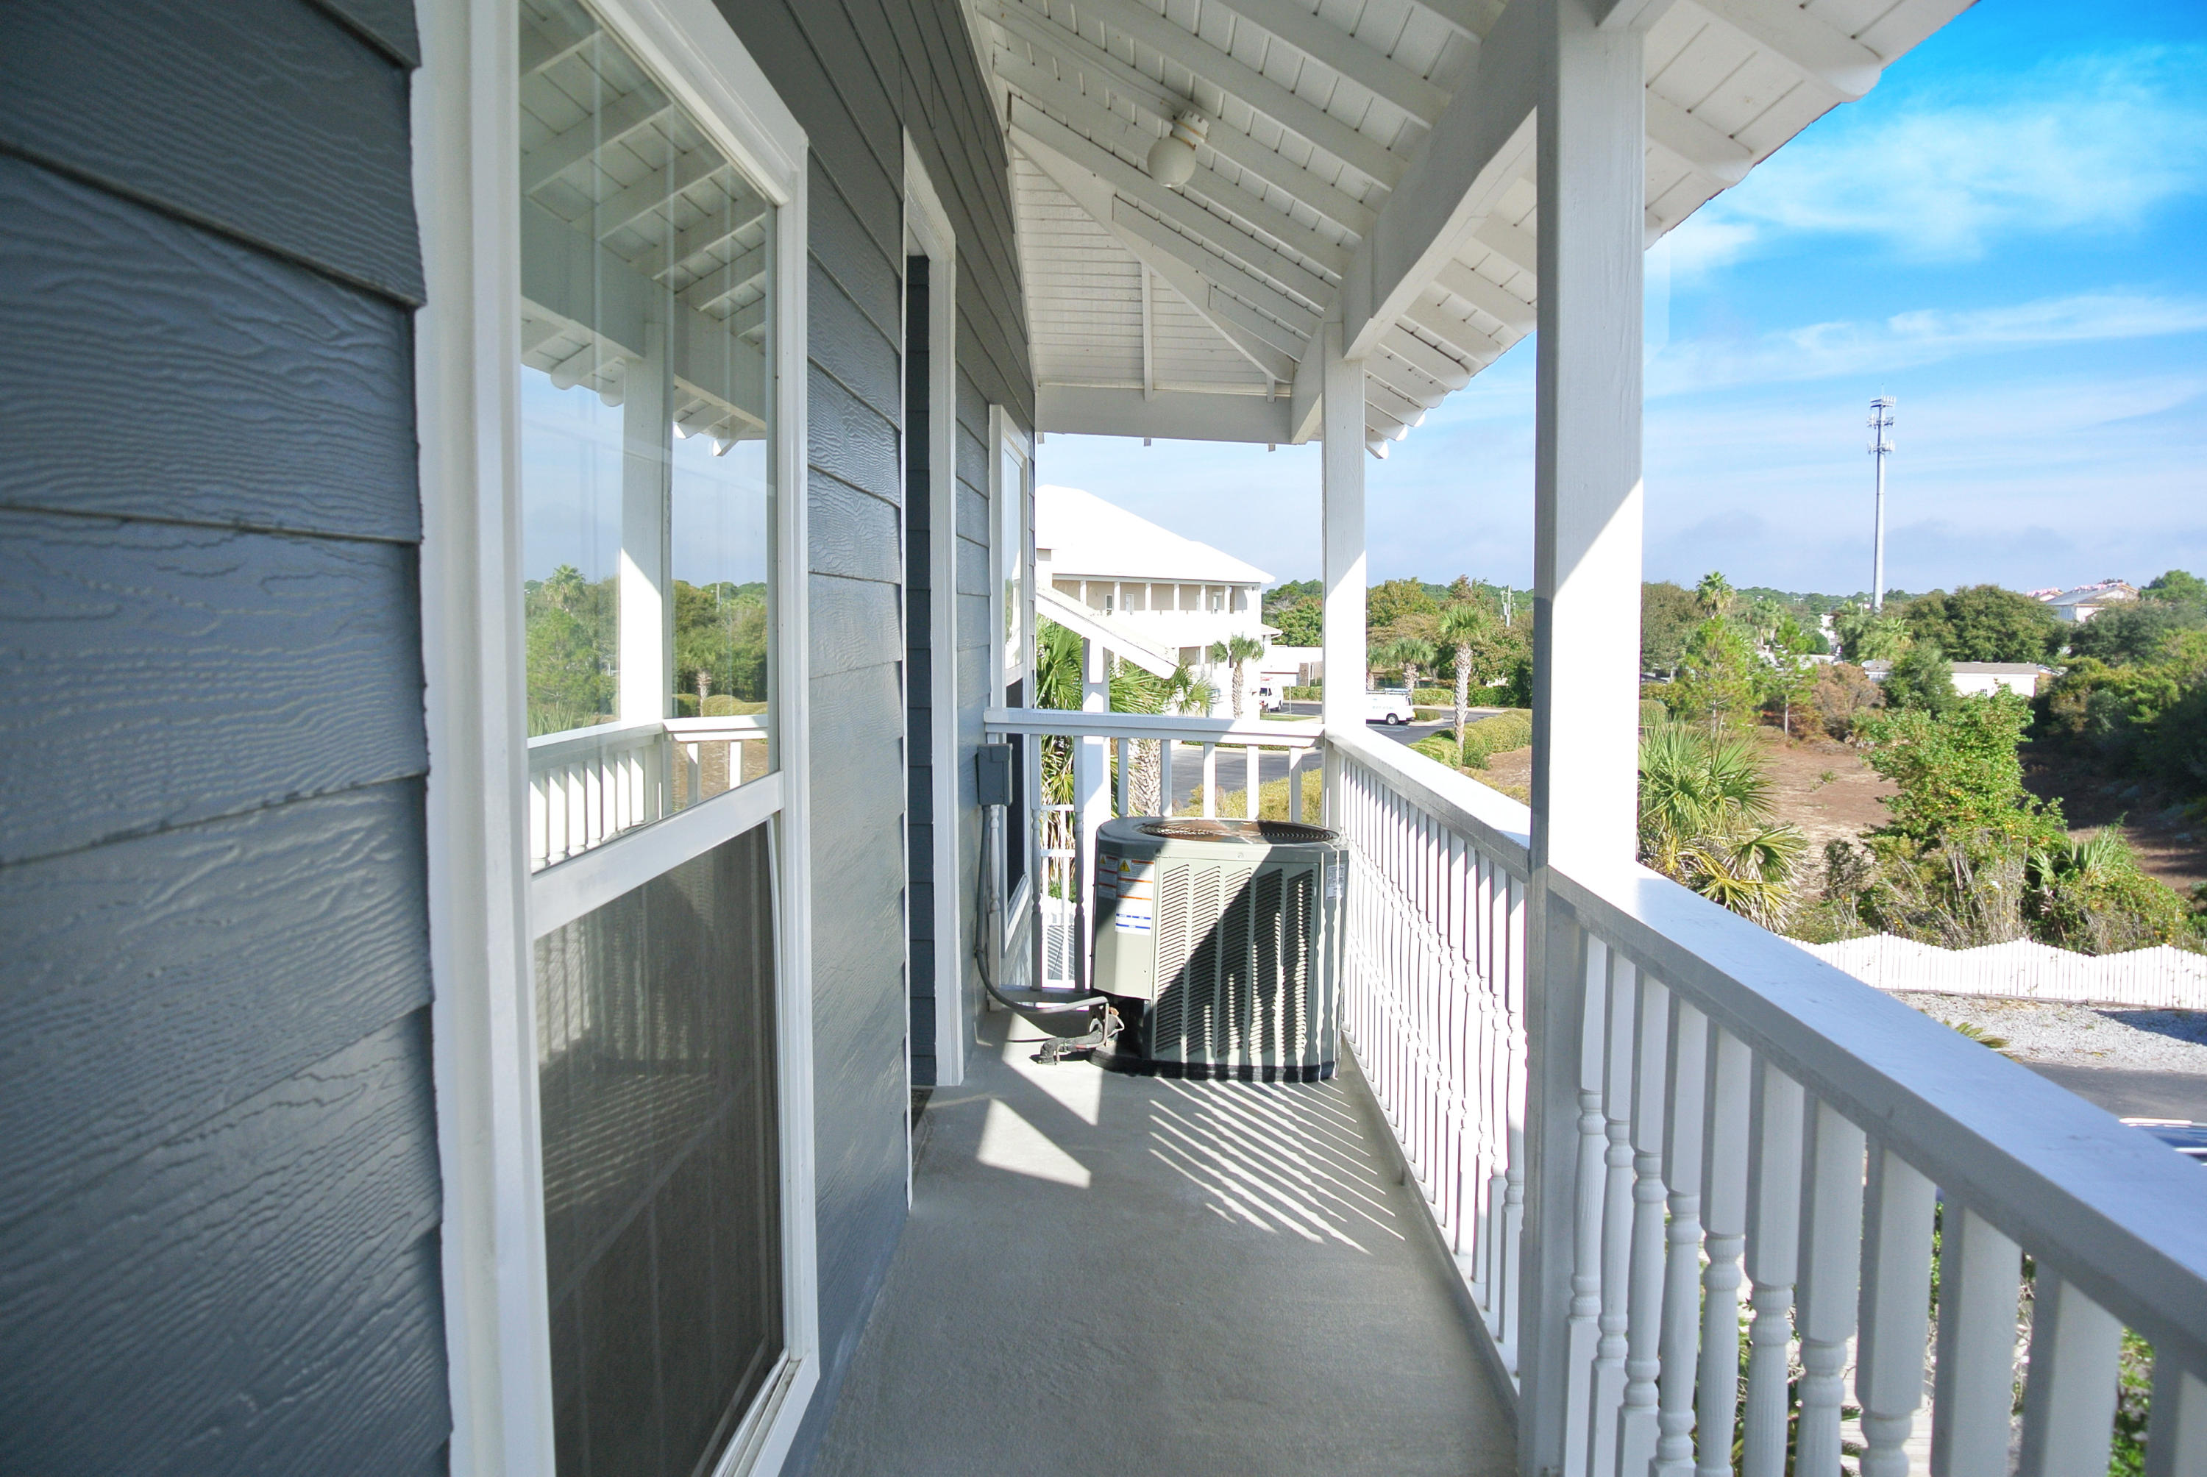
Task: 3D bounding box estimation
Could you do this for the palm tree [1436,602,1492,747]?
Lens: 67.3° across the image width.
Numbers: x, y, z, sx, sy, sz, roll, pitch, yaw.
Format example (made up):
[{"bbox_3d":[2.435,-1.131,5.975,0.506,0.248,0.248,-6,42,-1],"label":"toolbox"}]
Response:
[{"bbox_3d":[17.164,-2.539,78.563,2.800,7.806,2.800,0,4,0],"label":"palm tree"}]

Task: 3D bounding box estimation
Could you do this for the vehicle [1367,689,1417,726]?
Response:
[{"bbox_3d":[17.981,-2.163,110.687,5.600,2.200,2.050,2,5,20],"label":"vehicle"}]

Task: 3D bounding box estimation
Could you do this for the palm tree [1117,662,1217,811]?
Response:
[{"bbox_3d":[0.771,1.604,30.750,3.100,6.652,3.100,0,4,0],"label":"palm tree"}]

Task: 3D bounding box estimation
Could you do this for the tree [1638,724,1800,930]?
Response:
[{"bbox_3d":[13.792,2.029,37.285,3.900,4.920,3.700,0,4,0],"label":"tree"}]

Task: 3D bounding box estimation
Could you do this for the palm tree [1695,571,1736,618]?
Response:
[{"bbox_3d":[45.835,-7.260,123.631,3.000,10.630,3.000,0,4,0],"label":"palm tree"}]

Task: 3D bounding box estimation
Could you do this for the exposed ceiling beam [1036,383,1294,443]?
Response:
[{"bbox_3d":[0.329,-1.687,8.700,1.420,0.280,0.110,0,4,1],"label":"exposed ceiling beam"}]

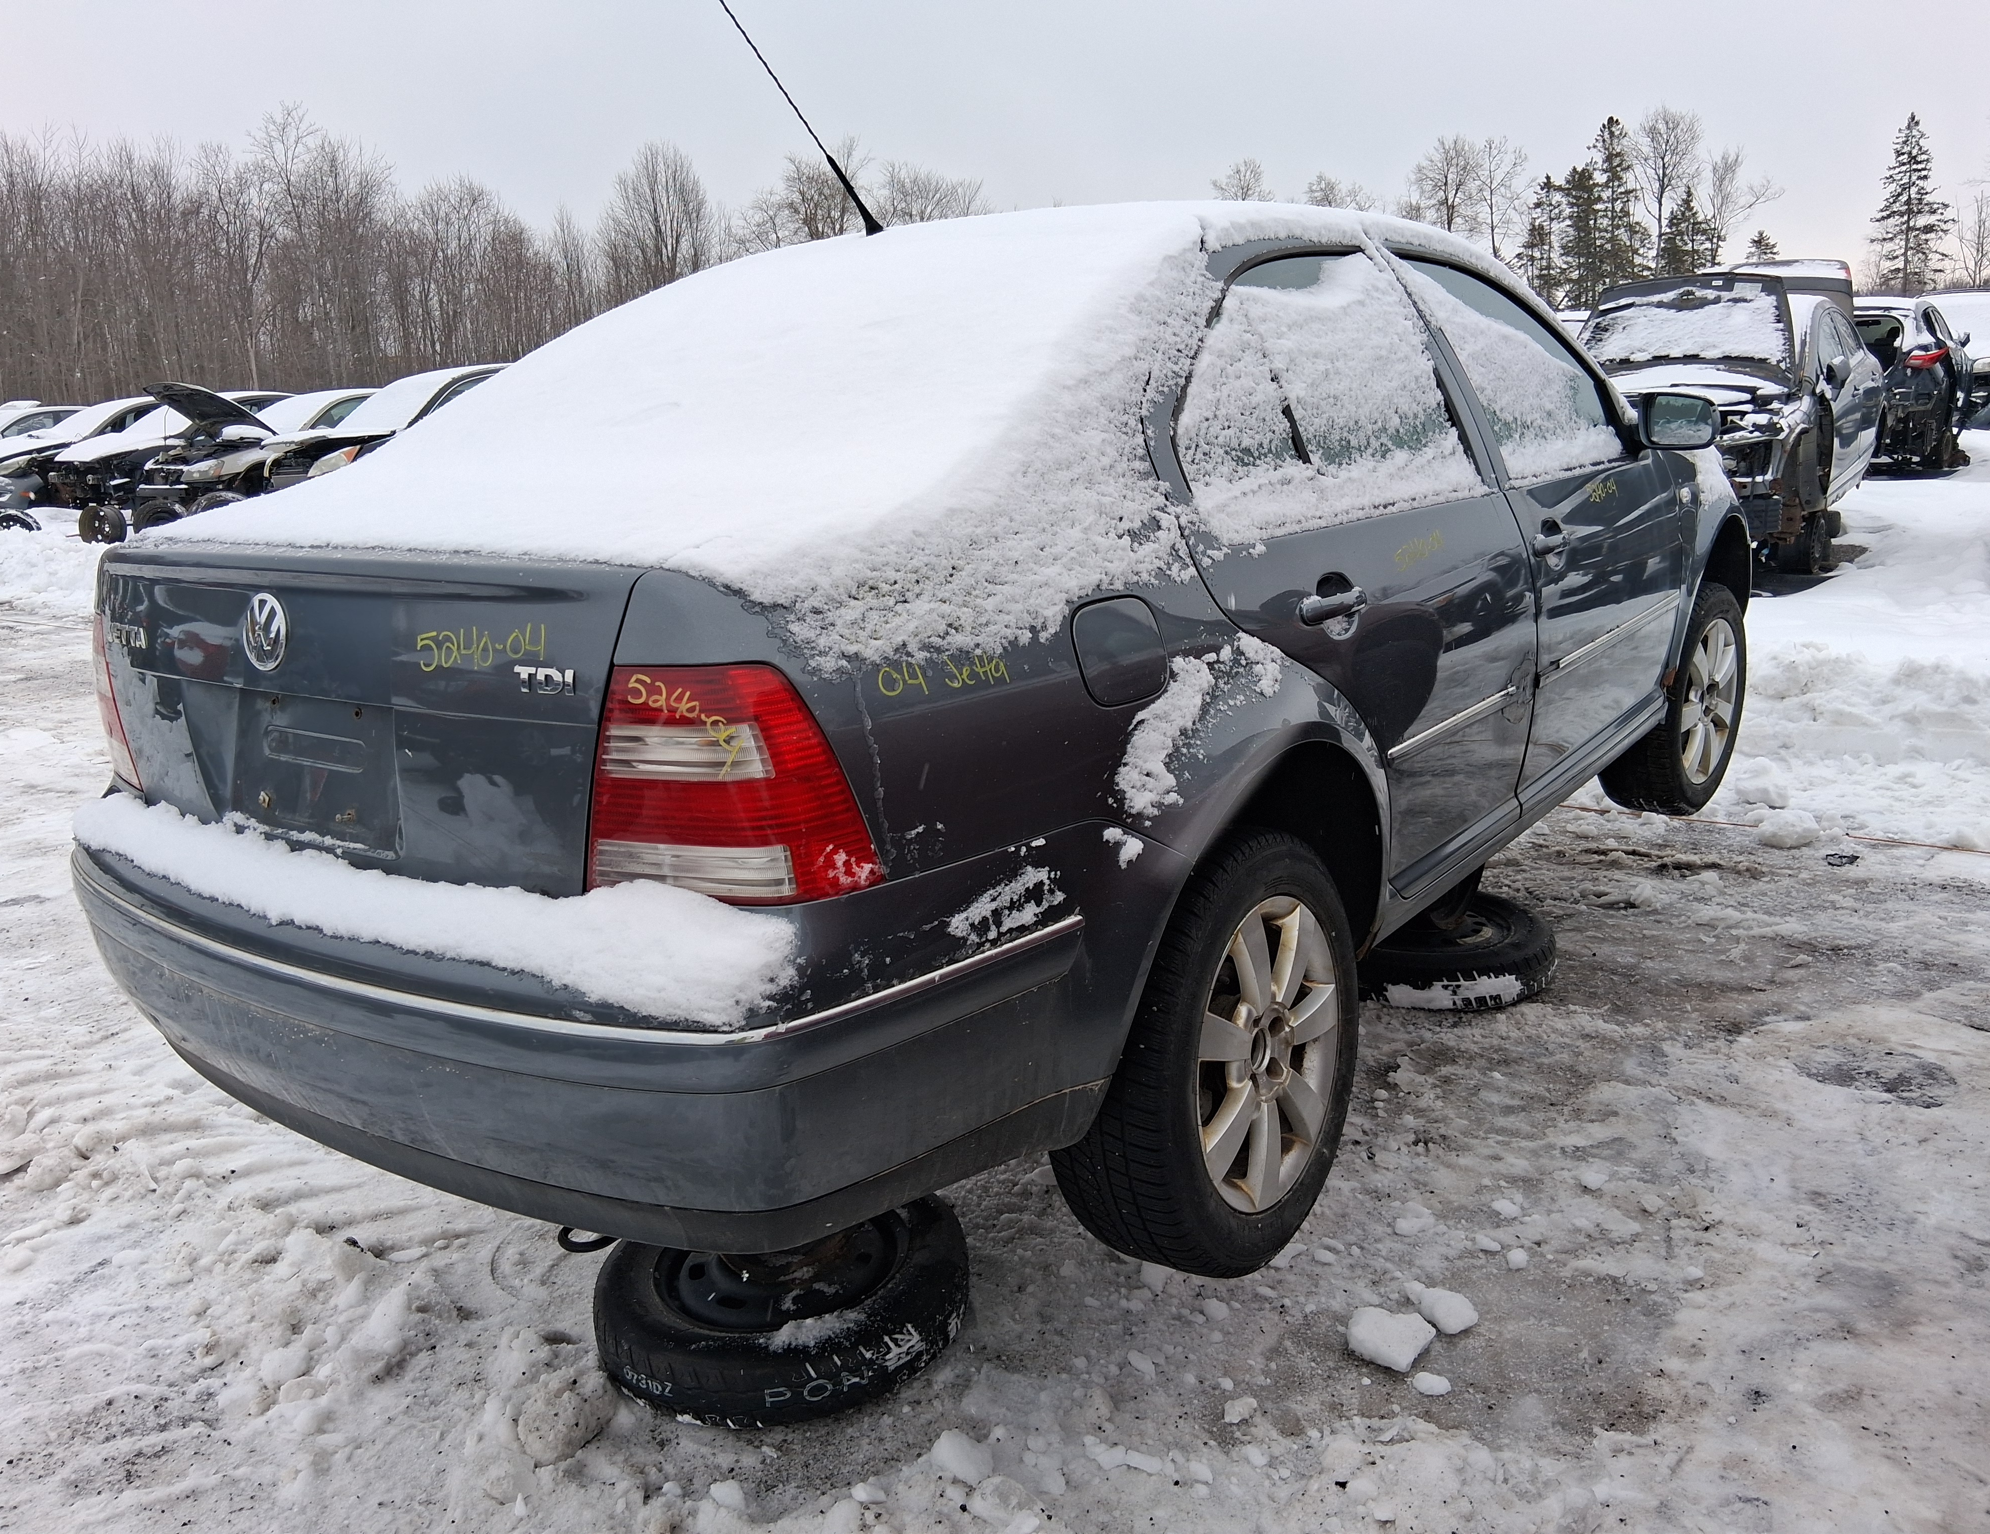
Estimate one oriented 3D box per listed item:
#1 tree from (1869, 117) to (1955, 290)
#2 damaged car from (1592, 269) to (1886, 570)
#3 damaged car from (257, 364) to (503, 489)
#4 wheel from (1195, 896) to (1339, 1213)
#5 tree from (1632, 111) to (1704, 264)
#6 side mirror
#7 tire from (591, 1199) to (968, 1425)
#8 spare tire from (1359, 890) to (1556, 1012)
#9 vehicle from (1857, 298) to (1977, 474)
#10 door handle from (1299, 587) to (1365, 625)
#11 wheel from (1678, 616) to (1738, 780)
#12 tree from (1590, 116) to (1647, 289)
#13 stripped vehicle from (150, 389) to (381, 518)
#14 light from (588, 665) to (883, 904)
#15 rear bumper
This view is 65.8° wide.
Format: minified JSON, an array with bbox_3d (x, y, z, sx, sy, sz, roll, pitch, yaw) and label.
[{"bbox_3d":[38.740,-21.931,65.000,3.300,11.180,3.300,-3,13,0],"label":"tree"},{"bbox_3d":[5.530,-2.668,11.650,1.800,1.850,4.400,7,19,36],"label":"damaged car"},{"bbox_3d":[-5.820,-3.711,17.350,1.780,1.580,4.500,4,15,29],"label":"damaged car"},{"bbox_3d":[0.328,0.390,2.177,0.170,0.438,0.438,3,15,36],"label":"wheel"},{"bbox_3d":[34.991,-27.163,80.000,3.700,13.500,3.700,-3,14,0],"label":"tree"},{"bbox_3d":[1.533,-0.778,3.438,0.180,0.135,0.115,9,18,42],"label":"side mirror"},{"bbox_3d":[-0.351,0.893,2.597,0.610,0.180,0.610,-3,13,0],"label":"tire"},{"bbox_3d":[1.090,0.414,3.860,0.610,0.200,0.610,-3,14,0],"label":"spare tire"},{"bbox_3d":[10.100,-4.487,17.600,1.820,1.680,4.500,7,17,35],"label":"vehicle"},{"bbox_3d":[0.444,-0.216,2.051,0.052,0.046,0.190,7,17,36],"label":"door handle"},{"bbox_3d":[1.844,-0.180,4.116,0.180,0.440,0.440,9,18,41],"label":"wheel"},{"bbox_3d":[26.402,-21.499,65.000,2.800,11.750,2.800,-3,13,0],"label":"tree"},{"bbox_3d":[-7.200,-3.713,17.800,1.750,1.500,4.400,10,19,42],"label":"stripped vehicle"},{"bbox_3d":[-0.265,0.020,1.503,0.325,0.255,0.175,4,16,28],"label":"light"},{"bbox_3d":[-0.677,0.201,2.076,1.710,0.390,0.720,7,17,36],"label":"rear bumper"}]

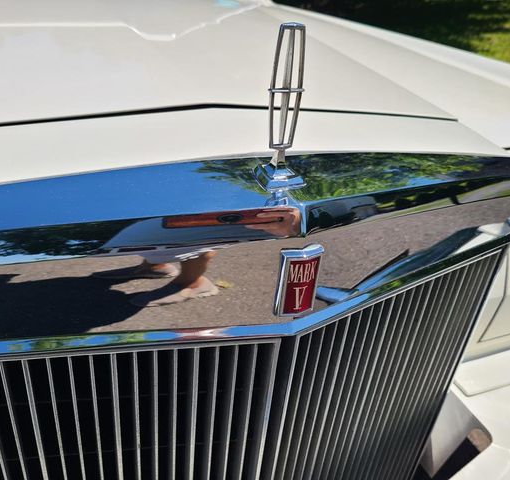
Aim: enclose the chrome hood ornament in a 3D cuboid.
[{"bbox_3d":[0.021,-0.087,0.323,0.032,0.107,0.027,-9,32,-21],"label":"chrome hood ornament"}]

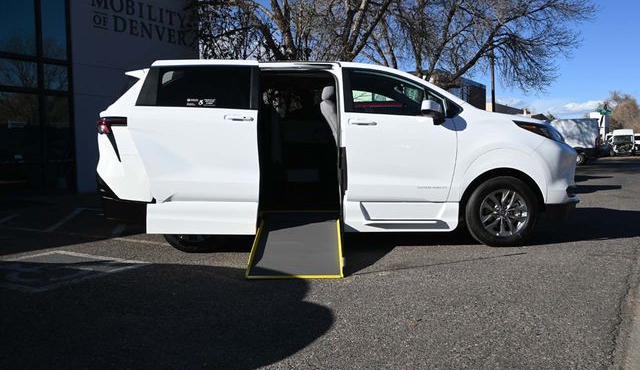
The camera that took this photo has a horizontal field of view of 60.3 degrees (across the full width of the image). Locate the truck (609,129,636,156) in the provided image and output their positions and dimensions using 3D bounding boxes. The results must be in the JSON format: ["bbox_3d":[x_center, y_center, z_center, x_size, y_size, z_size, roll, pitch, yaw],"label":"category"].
[{"bbox_3d":[28.279,-3.976,51.341,2.020,2.520,5.600,2,5,30],"label":"truck"}]

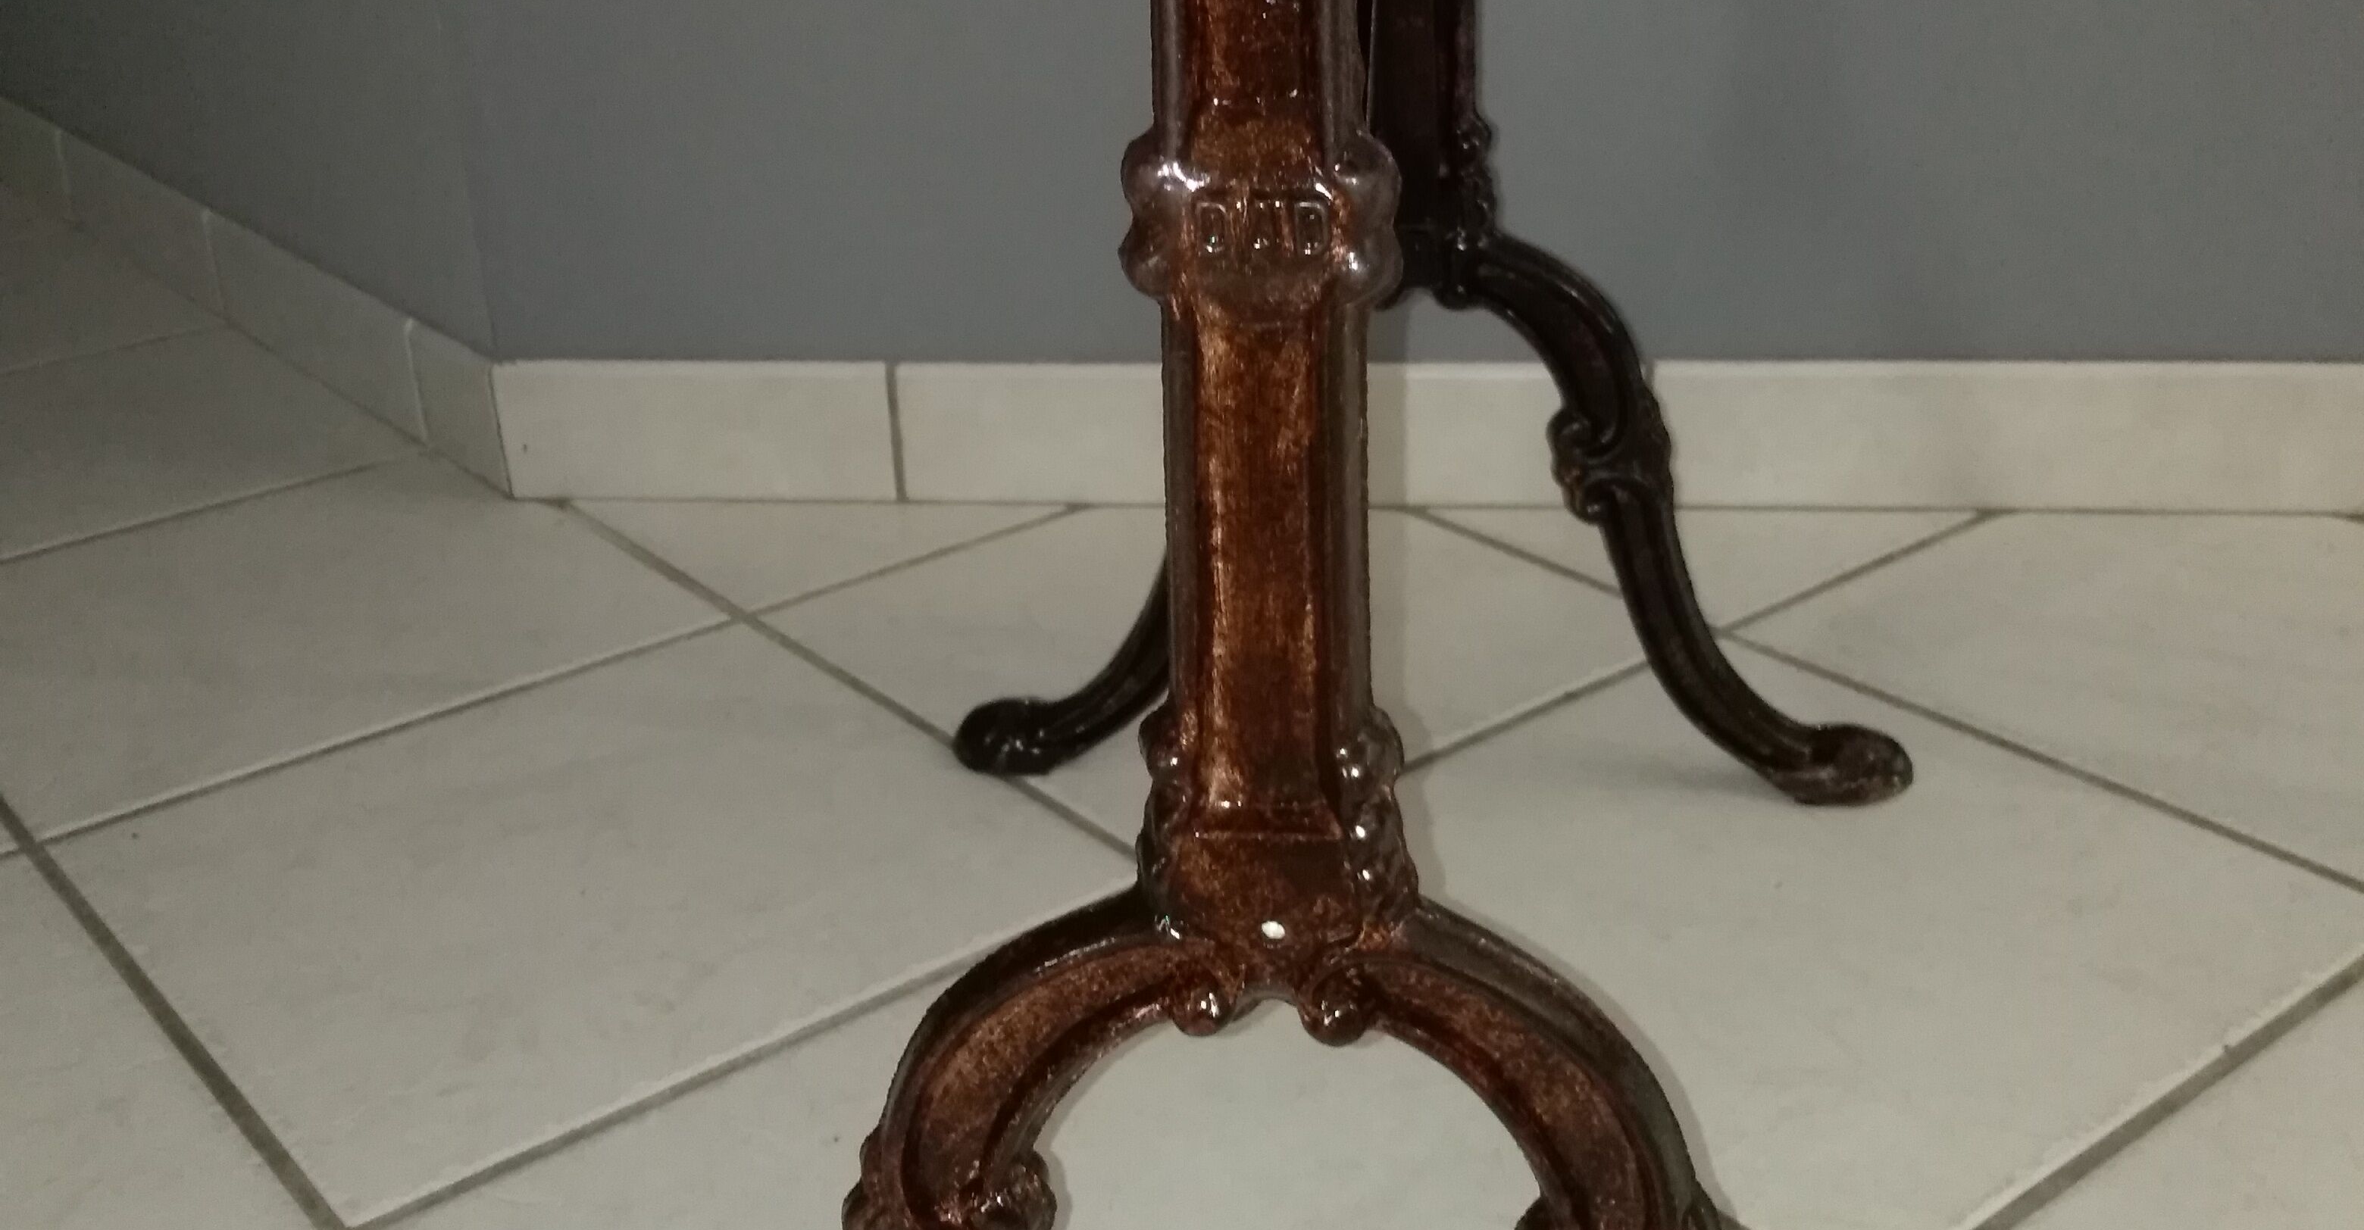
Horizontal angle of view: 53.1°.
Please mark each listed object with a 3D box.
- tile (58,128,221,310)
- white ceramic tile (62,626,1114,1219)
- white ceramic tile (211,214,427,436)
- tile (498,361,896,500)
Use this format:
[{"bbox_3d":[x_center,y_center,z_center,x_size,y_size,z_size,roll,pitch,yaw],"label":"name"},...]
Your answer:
[{"bbox_3d":[-0.785,-0.292,1.771,0.010,0.081,0.338,-20,30,-34],"label":"tile"},{"bbox_3d":[-0.243,0.104,0.974,0.333,0.010,0.333,-20,30,-34],"label":"white ceramic tile"},{"bbox_3d":[-0.567,-0.189,1.529,0.010,0.081,0.336,-20,30,-34],"label":"white ceramic tile"},{"bbox_3d":[-0.267,-0.103,1.320,0.221,0.081,0.010,1,25,6],"label":"tile"}]

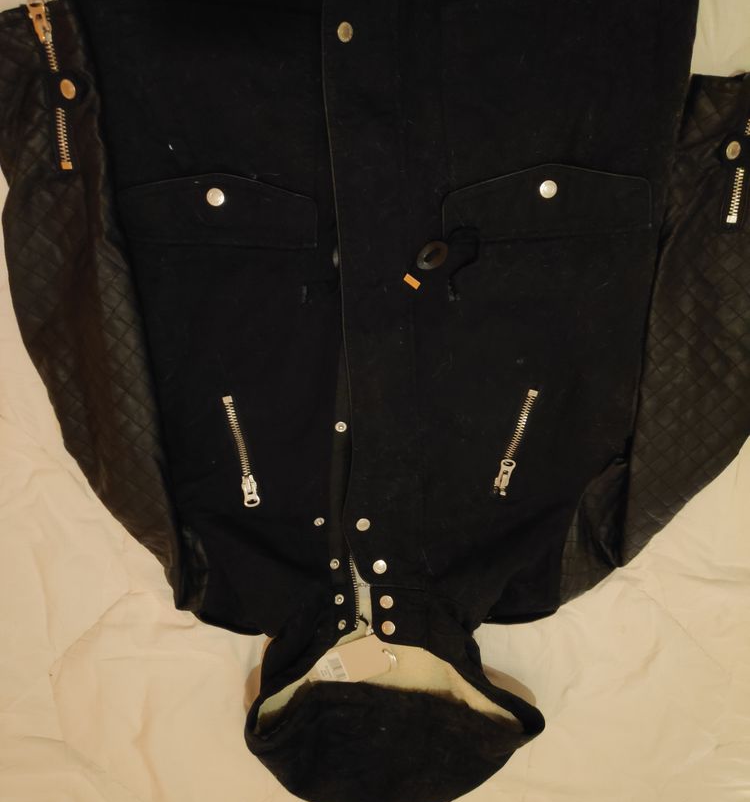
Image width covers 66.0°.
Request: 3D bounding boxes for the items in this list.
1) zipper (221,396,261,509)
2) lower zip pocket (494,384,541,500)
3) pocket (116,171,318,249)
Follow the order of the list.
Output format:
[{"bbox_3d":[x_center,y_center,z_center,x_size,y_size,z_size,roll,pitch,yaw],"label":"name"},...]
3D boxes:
[{"bbox_3d":[-0.149,0.059,0.644,0.019,0.010,0.140,-5,113,2],"label":"zipper"},{"bbox_3d":[0.157,0.050,0.640,0.022,0.010,0.136,10,113,-4],"label":"lower zip pocket"},{"bbox_3d":[-0.146,-0.179,0.542,0.184,0.012,0.064,2,113,-1],"label":"pocket"}]

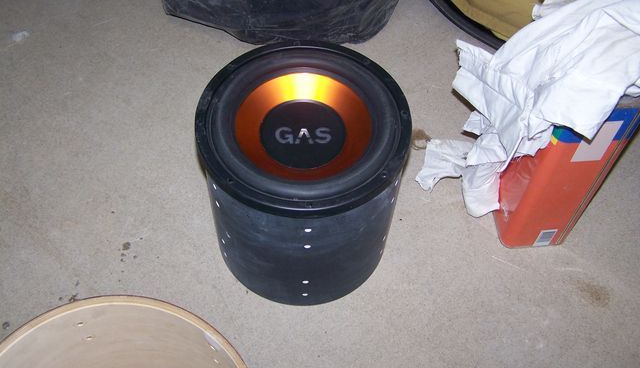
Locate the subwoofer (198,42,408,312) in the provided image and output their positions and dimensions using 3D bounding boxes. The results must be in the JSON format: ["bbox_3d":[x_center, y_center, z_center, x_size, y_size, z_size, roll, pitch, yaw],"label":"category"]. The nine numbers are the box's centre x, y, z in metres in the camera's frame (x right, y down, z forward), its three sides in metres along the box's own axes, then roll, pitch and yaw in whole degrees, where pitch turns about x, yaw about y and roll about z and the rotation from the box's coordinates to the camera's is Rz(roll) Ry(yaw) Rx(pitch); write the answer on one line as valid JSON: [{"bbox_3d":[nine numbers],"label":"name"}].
[{"bbox_3d":[-0.025,-0.007,1.101,0.299,0.307,0.299,2,57,0],"label":"subwoofer"}]

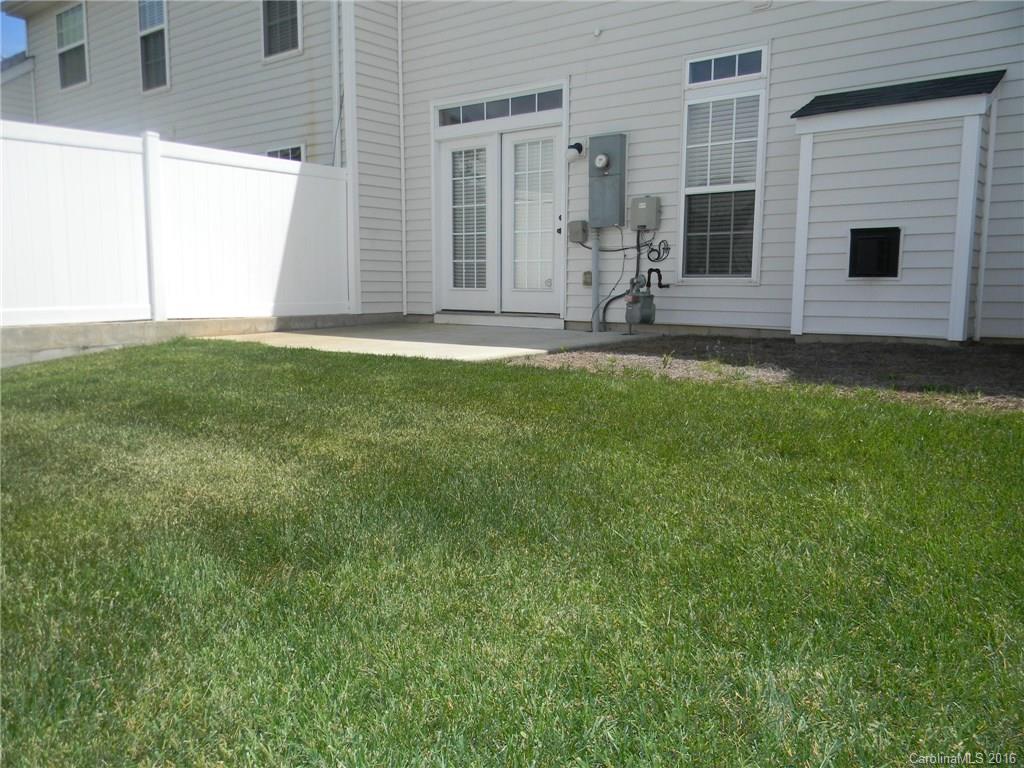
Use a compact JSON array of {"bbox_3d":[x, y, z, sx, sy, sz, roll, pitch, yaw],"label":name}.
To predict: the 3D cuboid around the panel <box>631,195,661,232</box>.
[{"bbox_3d":[1.338,-1.693,8.283,0.285,0.320,0.098,6,9,38],"label":"panel"}]

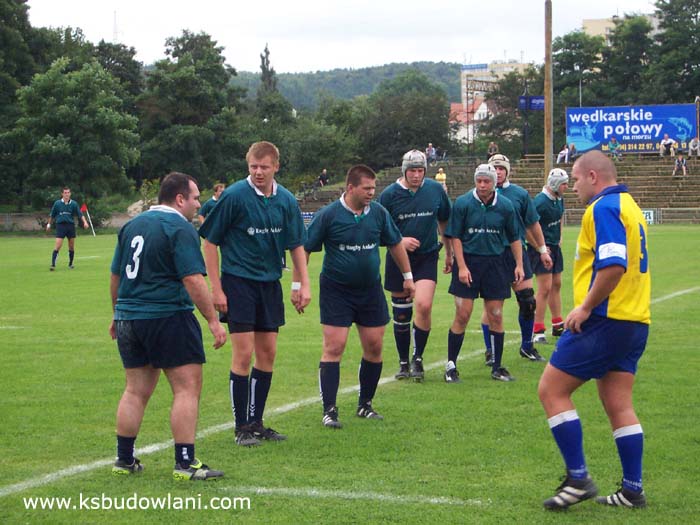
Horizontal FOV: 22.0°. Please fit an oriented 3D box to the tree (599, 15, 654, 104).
[{"bbox_3d":[19.051,-12.540,124.000,4.300,9.200,4.300,0,2,0],"label":"tree"}]

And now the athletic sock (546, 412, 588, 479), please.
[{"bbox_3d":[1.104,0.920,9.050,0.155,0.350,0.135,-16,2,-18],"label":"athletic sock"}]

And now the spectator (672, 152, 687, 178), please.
[{"bbox_3d":[17.776,-5.201,97.000,0.680,1.180,0.750,1,2,18],"label":"spectator"}]

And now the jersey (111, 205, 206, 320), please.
[{"bbox_3d":[-1.064,0.000,10.000,0.620,0.650,0.400,2,3,45],"label":"jersey"}]

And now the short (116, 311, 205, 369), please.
[{"bbox_3d":[-1.053,0.417,10.000,0.480,0.360,0.380,2,3,43],"label":"short"}]

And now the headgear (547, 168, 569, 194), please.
[{"bbox_3d":[2.260,-0.882,19.600,0.250,0.270,0.200,1,2,30],"label":"headgear"}]

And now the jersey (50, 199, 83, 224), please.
[{"bbox_3d":[-6.227,-1.122,39.600,0.680,0.580,0.320,0,2,-6],"label":"jersey"}]

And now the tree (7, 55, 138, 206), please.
[{"bbox_3d":[-12.598,-5.741,82.000,6.000,7.300,6.000,0,2,0],"label":"tree"}]

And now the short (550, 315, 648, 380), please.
[{"bbox_3d":[1.244,0.409,8.970,0.460,0.360,0.420,0,2,9],"label":"short"}]

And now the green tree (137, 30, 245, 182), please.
[{"bbox_3d":[-9.926,-9.459,112.000,6.800,10.200,6.500,0,2,0],"label":"green tree"}]

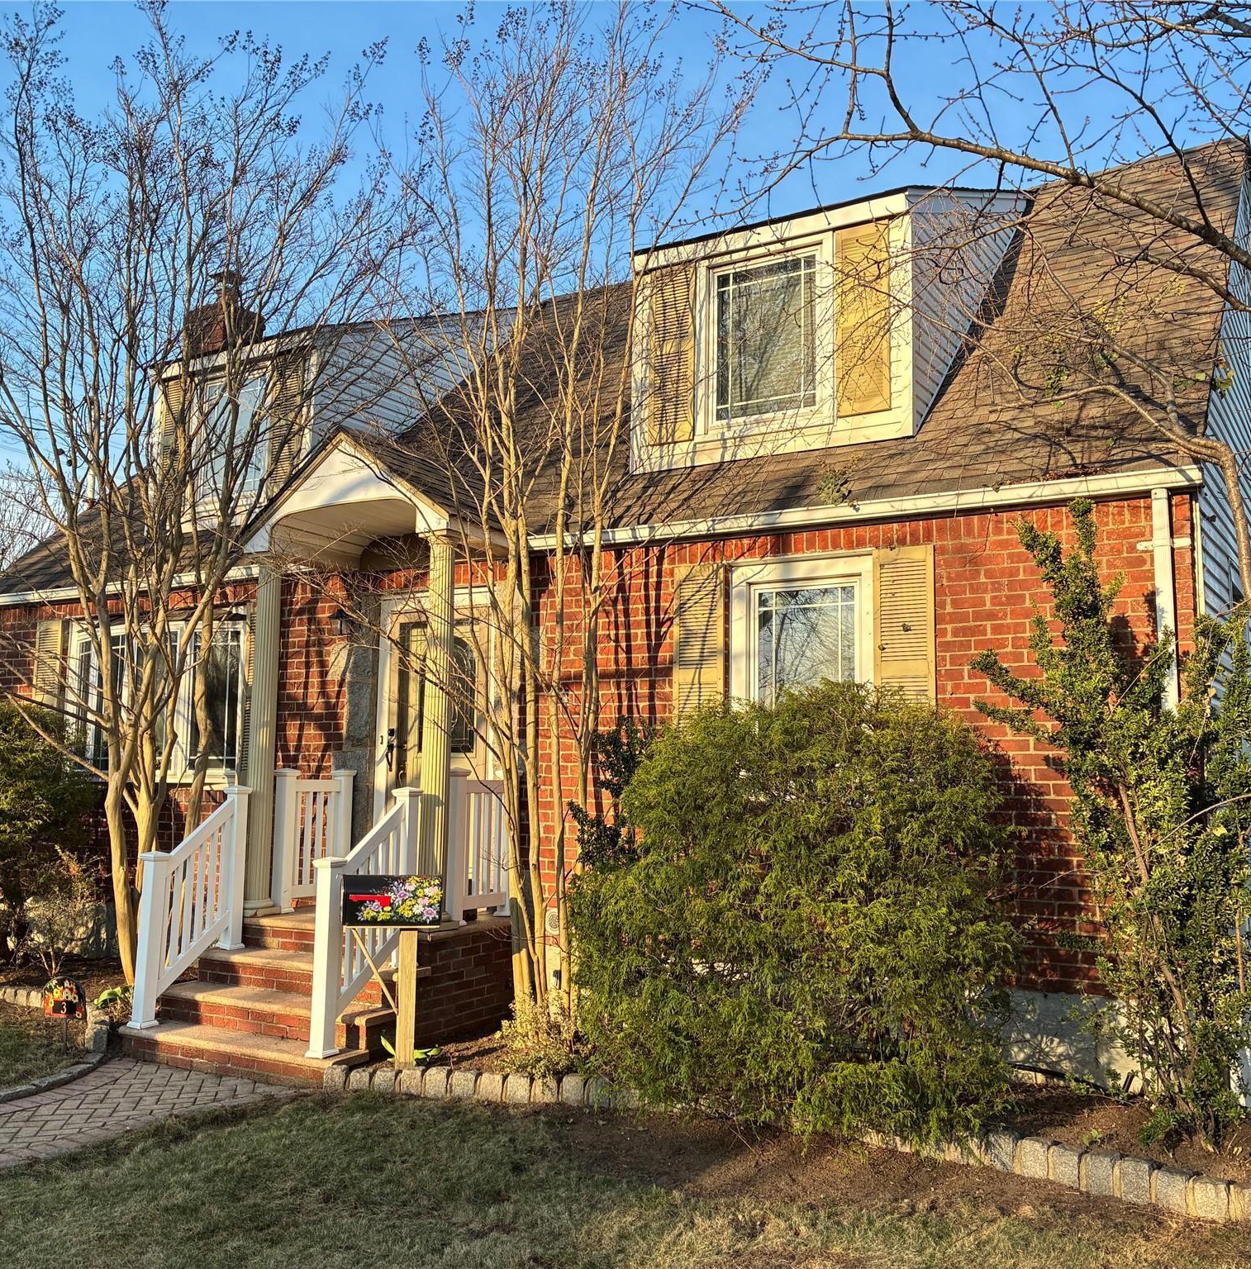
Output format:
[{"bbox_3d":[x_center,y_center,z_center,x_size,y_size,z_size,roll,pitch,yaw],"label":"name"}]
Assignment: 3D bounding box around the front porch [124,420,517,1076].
[{"bbox_3d":[-1.831,0.582,8.087,2.000,3.890,1.970,-3,-8,32],"label":"front porch"}]

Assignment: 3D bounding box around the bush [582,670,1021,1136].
[{"bbox_3d":[0.793,1.255,6.283,2.230,2.000,1.800,-3,-8,32],"label":"bush"}]

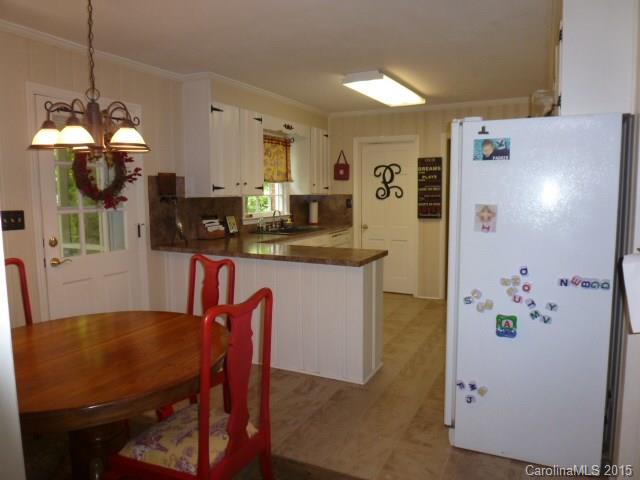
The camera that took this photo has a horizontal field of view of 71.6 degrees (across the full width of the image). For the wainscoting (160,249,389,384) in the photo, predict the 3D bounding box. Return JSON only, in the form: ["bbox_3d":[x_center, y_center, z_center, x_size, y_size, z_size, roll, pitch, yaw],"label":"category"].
[{"bbox_3d":[-0.470,0.547,3.801,1.976,0.881,0.444,3,7,27],"label":"wainscoting"}]

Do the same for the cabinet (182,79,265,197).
[{"bbox_3d":[-0.947,-0.977,4.532,0.321,1.066,0.866,3,7,27],"label":"cabinet"}]

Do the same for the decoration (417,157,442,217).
[{"bbox_3d":[1.403,-0.659,5.670,0.307,0.773,0.030,3,7,27],"label":"decoration"}]

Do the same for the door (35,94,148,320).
[{"bbox_3d":[-1.730,0.000,3.462,0.060,2.054,0.818,3,7,27],"label":"door"}]

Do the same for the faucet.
[{"bbox_3d":[-0.506,-0.237,5.366,0.170,0.250,0.080,3,7,27],"label":"faucet"}]

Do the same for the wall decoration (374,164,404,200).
[{"bbox_3d":[0.910,-0.770,5.908,0.404,0.479,0.025,3,7,27],"label":"wall decoration"}]

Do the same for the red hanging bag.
[{"bbox_3d":[0.312,-1.036,6.178,0.240,0.410,0.060,3,7,27],"label":"red hanging bag"}]

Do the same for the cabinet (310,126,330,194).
[{"bbox_3d":[-0.130,-1.062,6.128,0.321,0.872,0.534,3,7,27],"label":"cabinet"}]

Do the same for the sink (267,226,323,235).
[{"bbox_3d":[-0.382,-0.017,5.292,0.530,0.190,0.850,3,7,27],"label":"sink"}]

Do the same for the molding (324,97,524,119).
[{"bbox_3d":[1.314,-1.659,5.584,2.680,0.080,0.070,3,7,27],"label":"molding"}]

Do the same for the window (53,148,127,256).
[{"bbox_3d":[-1.769,-0.391,3.439,0.060,1.030,0.610,3,7,27],"label":"window"}]

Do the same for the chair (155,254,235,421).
[{"bbox_3d":[-0.755,0.635,2.376,0.490,1.025,0.540,5,8,41],"label":"chair"}]

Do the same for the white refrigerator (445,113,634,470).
[{"bbox_3d":[1.195,0.237,2.615,0.780,1.770,0.870,3,7,22],"label":"white refrigerator"}]

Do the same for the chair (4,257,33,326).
[{"bbox_3d":[-1.658,0.640,2.451,0.530,1.010,0.470,3,7,27],"label":"chair"}]

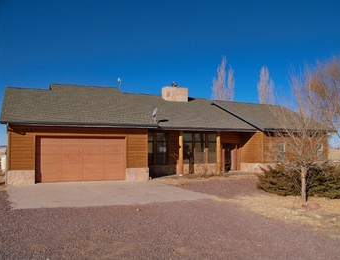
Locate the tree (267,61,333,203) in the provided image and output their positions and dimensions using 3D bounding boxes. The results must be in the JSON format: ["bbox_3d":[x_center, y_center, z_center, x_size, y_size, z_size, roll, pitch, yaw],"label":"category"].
[{"bbox_3d":[4.270,0.041,10.799,2.200,4.620,2.200,-1,-3,22],"label":"tree"}]

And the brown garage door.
[{"bbox_3d":[-4.759,1.591,18.011,4.800,2.480,0.120,1,-3,-20],"label":"brown garage door"}]

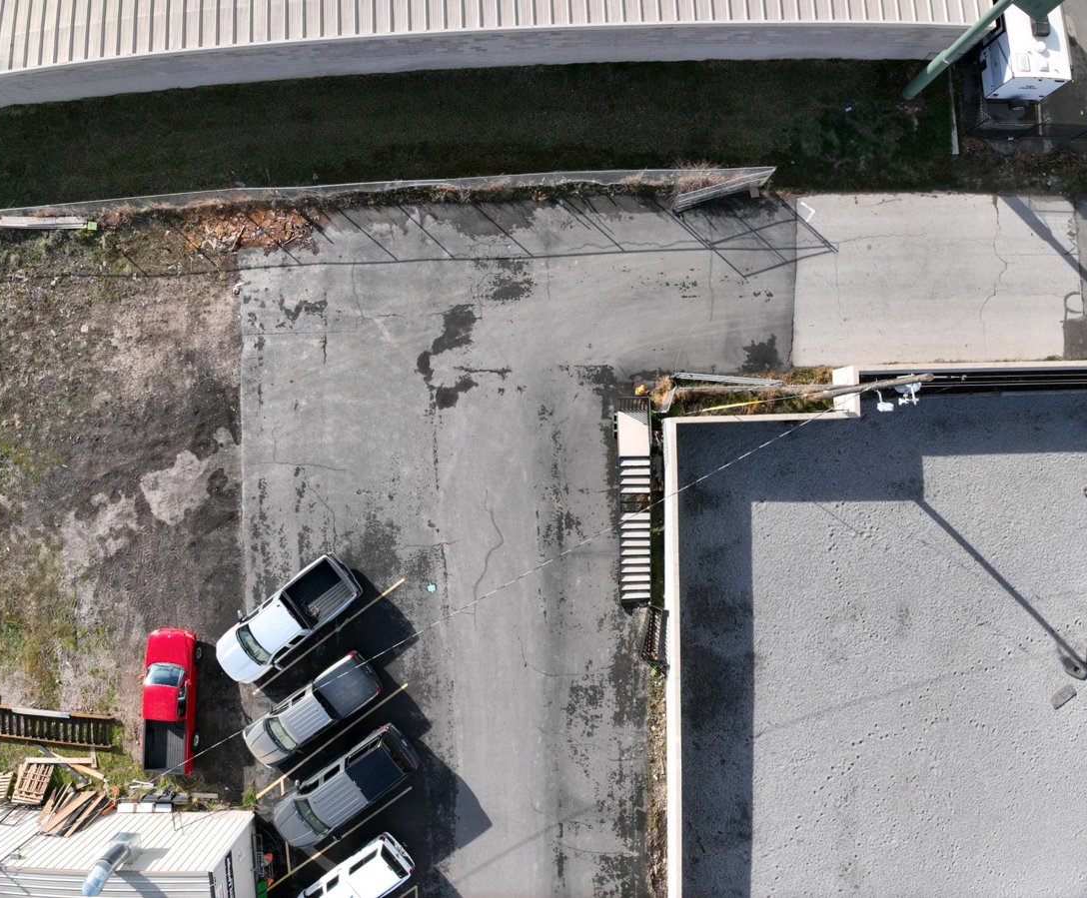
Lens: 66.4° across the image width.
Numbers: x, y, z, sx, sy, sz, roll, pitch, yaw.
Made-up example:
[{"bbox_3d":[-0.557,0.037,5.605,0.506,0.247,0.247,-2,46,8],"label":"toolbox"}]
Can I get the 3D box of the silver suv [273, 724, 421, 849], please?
[{"bbox_3d":[-7.303,12.471,30.371,5.650,1.900,1.960,-35,91,0],"label":"silver suv"}]

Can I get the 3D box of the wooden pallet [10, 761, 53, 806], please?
[{"bbox_3d":[-18.500,12.120,30.050,1.200,0.180,1.350,3,58,0],"label":"wooden pallet"}]

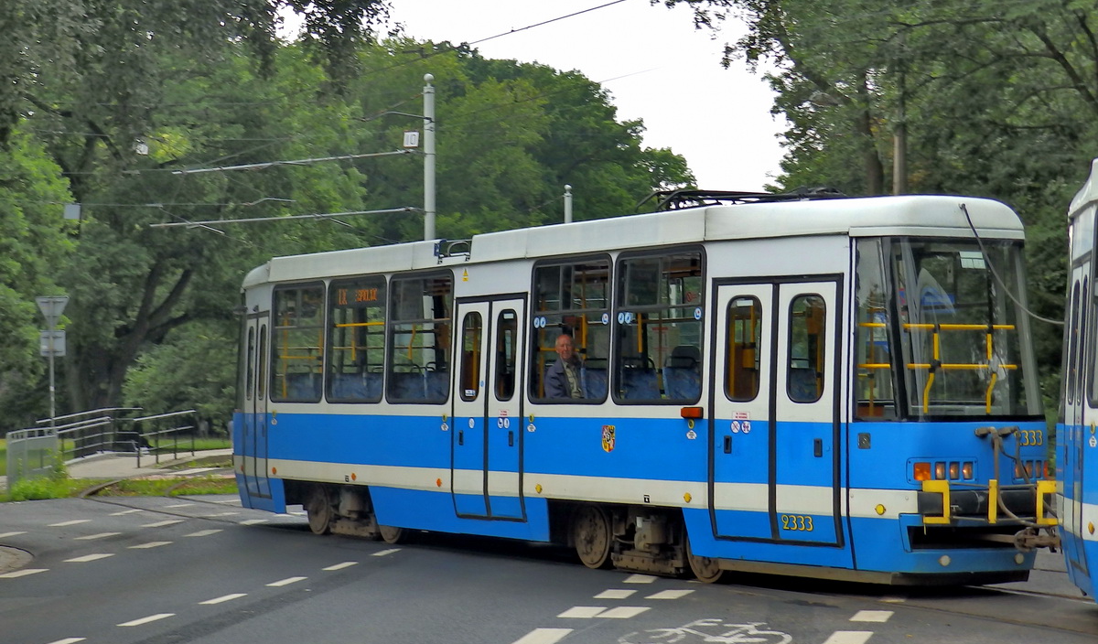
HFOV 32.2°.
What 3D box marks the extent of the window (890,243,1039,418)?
[{"bbox_3d":[3.828,0.061,17.182,1.843,1.625,0.255,2,-3,-37],"label":"window"}]

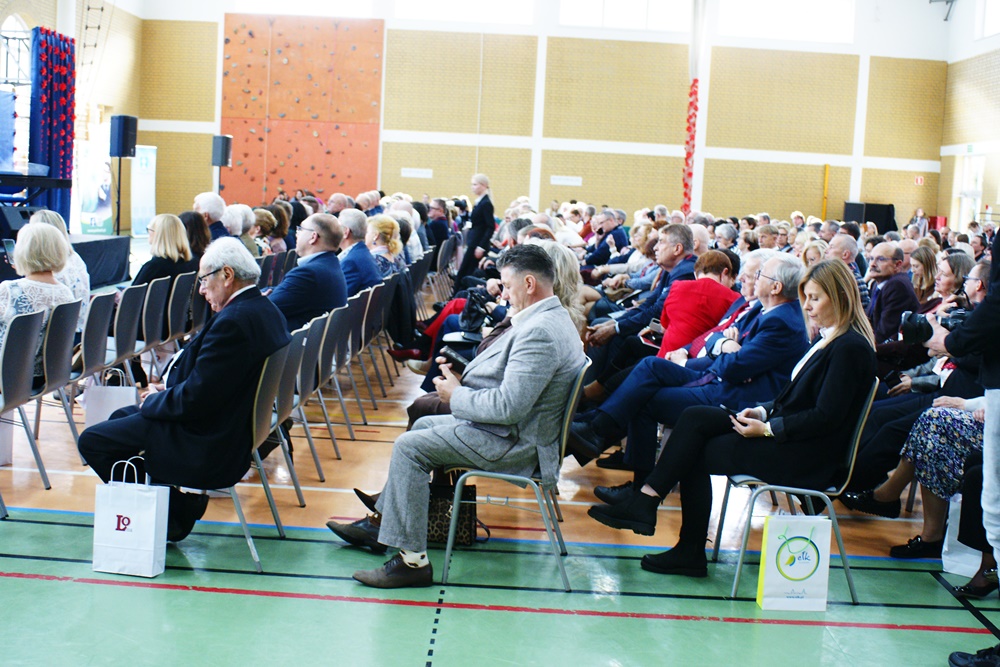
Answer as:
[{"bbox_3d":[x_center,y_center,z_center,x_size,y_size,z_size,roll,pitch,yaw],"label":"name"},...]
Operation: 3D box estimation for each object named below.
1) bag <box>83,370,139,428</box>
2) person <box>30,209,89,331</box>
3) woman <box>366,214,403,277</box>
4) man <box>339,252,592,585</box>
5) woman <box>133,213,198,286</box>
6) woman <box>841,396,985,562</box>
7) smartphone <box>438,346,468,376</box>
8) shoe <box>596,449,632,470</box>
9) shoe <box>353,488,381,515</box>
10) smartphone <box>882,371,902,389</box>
[{"bbox_3d":[-2.086,0.409,6.255,0.255,0.430,0.110,2,7,-5],"label":"bag"},{"bbox_3d":[-2.498,-0.010,6.040,0.800,1.290,0.500,3,7,1],"label":"person"},{"bbox_3d":[-1.152,-0.241,8.534,0.800,1.270,0.480,3,7,1],"label":"woman"},{"bbox_3d":[-0.166,0.284,4.585,1.000,1.290,0.600,3,6,1],"label":"man"},{"bbox_3d":[-2.387,-0.179,7.780,0.820,1.260,0.500,4,7,11],"label":"woman"},{"bbox_3d":[1.960,0.365,4.950,0.980,1.250,0.520,3,6,1],"label":"woman"},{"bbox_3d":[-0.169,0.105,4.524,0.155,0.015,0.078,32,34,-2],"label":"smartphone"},{"bbox_3d":[0.688,0.694,6.465,0.290,0.110,0.105,4,7,9],"label":"shoe"},{"bbox_3d":[-0.539,0.761,5.179,0.280,0.115,0.095,35,6,-3],"label":"shoe"},{"bbox_3d":[1.901,0.231,5.622,0.075,0.150,0.012,-51,4,-39],"label":"smartphone"}]

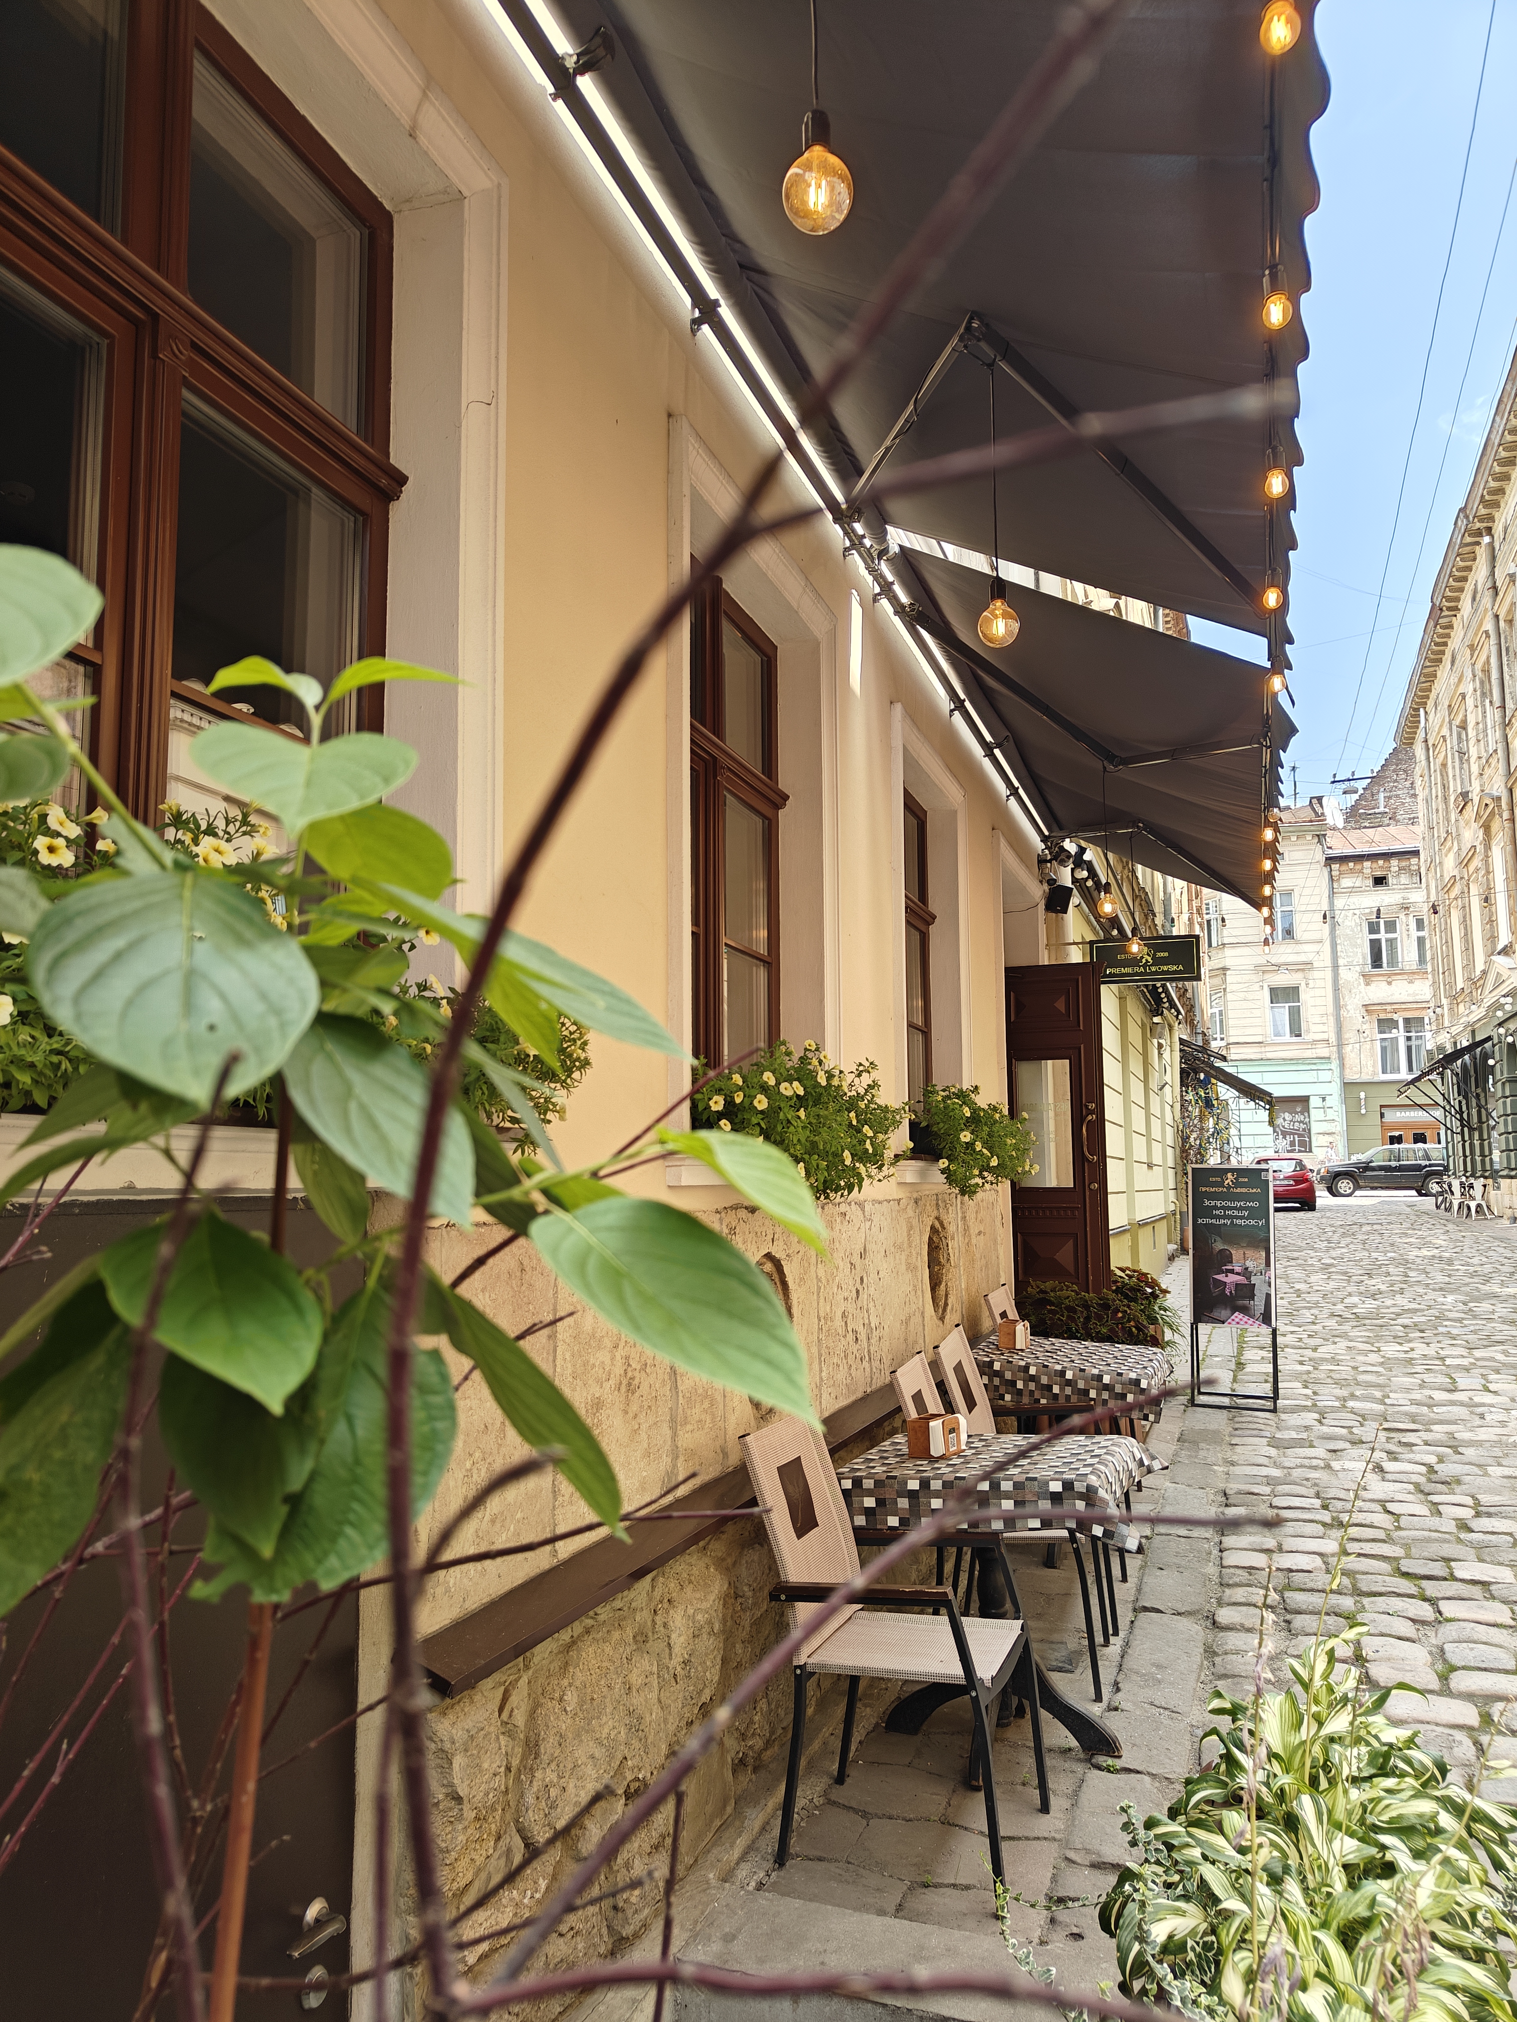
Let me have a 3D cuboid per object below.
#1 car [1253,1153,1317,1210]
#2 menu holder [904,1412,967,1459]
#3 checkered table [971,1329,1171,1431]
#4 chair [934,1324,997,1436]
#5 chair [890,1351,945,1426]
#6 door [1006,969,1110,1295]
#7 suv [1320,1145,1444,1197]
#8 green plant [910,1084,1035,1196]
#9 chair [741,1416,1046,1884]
[{"bbox_3d":[15.094,5.002,40.436,1.760,1.460,3.960,-3,-7,20],"label":"car"},{"bbox_3d":[0.520,1.209,4.035,0.125,0.115,0.165,-3,-7,20],"label":"menu holder"},{"bbox_3d":[1.290,1.783,5.689,0.720,0.770,0.720,-4,-8,28],"label":"checkered table"},{"bbox_3d":[1.001,1.658,5.092,0.610,0.910,0.520,-3,-8,23],"label":"chair"},{"bbox_3d":[0.785,1.601,4.481,0.610,0.910,0.500,-3,-7,20],"label":"chair"},{"bbox_3d":[1.717,0.762,8.010,0.540,2.080,0.060,-3,-7,20],"label":"door"},{"bbox_3d":[21.179,5.385,47.143,4.500,1.680,1.780,-3,-7,16],"label":"suv"},{"bbox_3d":[0.964,0.592,6.356,0.380,0.480,1.000,-3,-7,20],"label":"green plant"},{"bbox_3d":[0.340,1.495,3.397,0.620,0.920,0.500,-3,-7,20],"label":"chair"}]

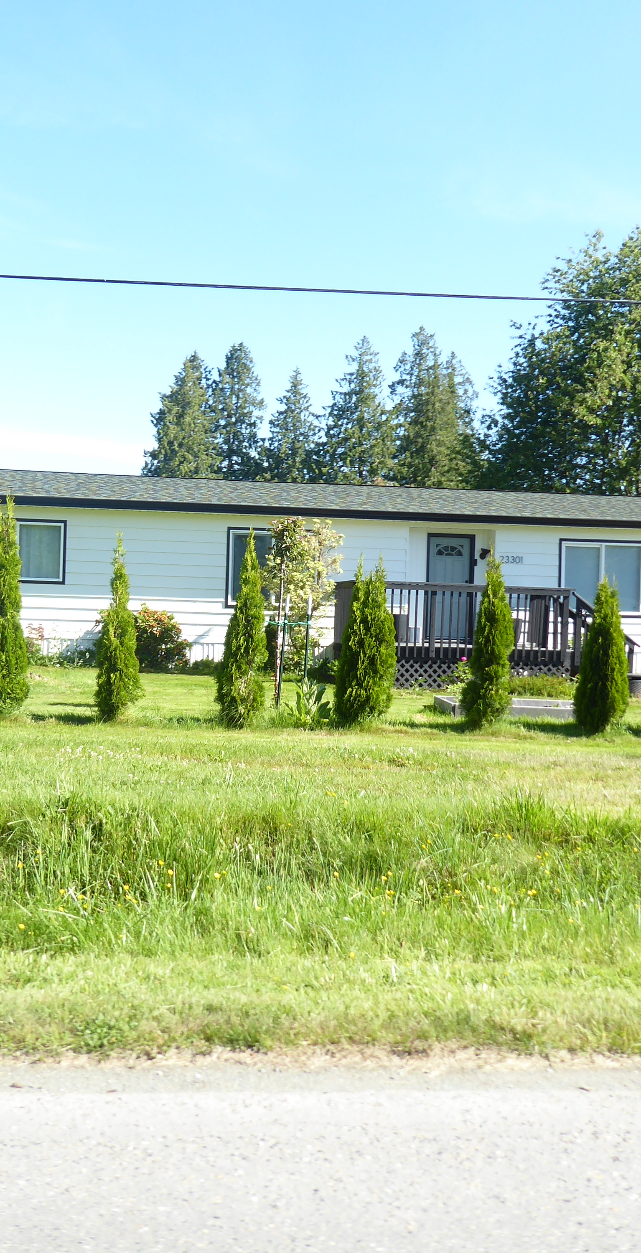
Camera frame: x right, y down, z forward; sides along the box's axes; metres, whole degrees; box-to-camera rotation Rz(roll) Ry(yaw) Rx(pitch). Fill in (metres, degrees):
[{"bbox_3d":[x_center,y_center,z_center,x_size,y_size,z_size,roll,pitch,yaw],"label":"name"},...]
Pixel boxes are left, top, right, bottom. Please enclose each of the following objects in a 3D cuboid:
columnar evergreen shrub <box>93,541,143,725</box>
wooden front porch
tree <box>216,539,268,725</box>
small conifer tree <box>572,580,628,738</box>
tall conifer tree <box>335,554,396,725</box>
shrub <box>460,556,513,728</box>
[{"bbox_3d":[-2.215,0.014,13.209,0.529,2.015,0.529,2,1,-7],"label":"columnar evergreen shrub"},{"bbox_3d":[2.950,0.164,22.550,5.100,1.860,2.250,2,1,-9],"label":"wooden front porch"},{"bbox_3d":[-0.866,0.071,13.123,0.554,2.030,0.554,2,1,-7],"label":"tree"},{"bbox_3d":[3.554,0.374,15.350,0.714,1.959,0.714,2,1,0],"label":"small conifer tree"},{"bbox_3d":[0.500,0.181,13.389,0.695,1.854,0.695,2,1,-7],"label":"tall conifer tree"},{"bbox_3d":[2.110,0.207,15.300,0.662,2.185,0.662,2,1,0],"label":"shrub"}]

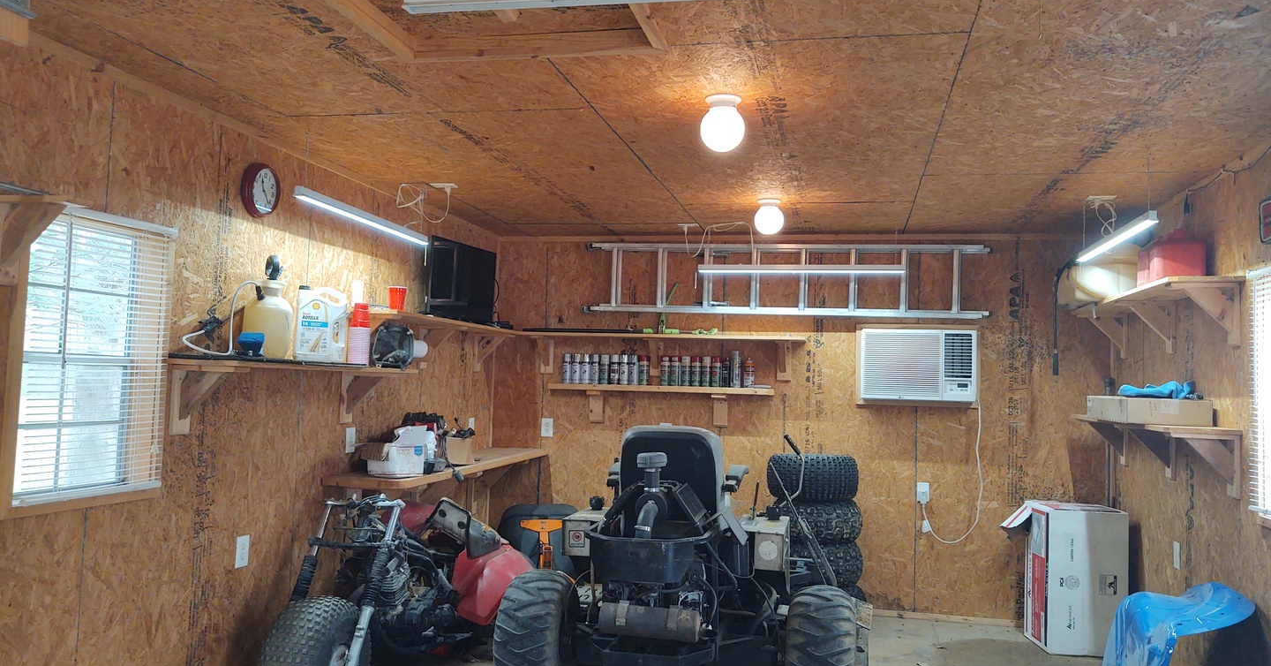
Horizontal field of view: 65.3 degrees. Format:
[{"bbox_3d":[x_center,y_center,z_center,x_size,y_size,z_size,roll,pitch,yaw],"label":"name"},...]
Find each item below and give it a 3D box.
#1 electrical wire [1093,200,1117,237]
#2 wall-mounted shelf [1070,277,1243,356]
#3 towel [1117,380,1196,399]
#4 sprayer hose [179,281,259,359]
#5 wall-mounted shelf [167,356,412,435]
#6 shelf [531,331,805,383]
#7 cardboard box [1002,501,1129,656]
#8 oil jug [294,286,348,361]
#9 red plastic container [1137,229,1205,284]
[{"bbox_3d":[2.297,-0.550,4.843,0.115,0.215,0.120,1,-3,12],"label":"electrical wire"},{"bbox_3d":[2.505,-0.032,4.912,0.286,0.284,1.820,1,-3,12],"label":"wall-mounted shelf"},{"bbox_3d":[2.274,0.246,4.339,0.290,0.085,0.230,1,-3,12],"label":"towel"},{"bbox_3d":[-1.512,-0.059,3.627,0.150,0.295,0.320,1,-3,12],"label":"sprayer hose"},{"bbox_3d":[-1.365,0.268,4.174,0.286,0.272,1.460,1,-3,12],"label":"wall-mounted shelf"},{"bbox_3d":[0.167,0.151,6.317,1.810,0.255,0.286,1,-3,12],"label":"shelf"},{"bbox_3d":[2.432,1.361,5.532,0.440,0.750,0.450,1,-3,5],"label":"cardboard box"},{"bbox_3d":[-1.336,-0.022,4.247,0.225,0.318,0.140,3,-3,-18],"label":"oil jug"},{"bbox_3d":[2.405,-0.327,4.450,0.220,0.257,0.220,1,-3,12],"label":"red plastic container"}]

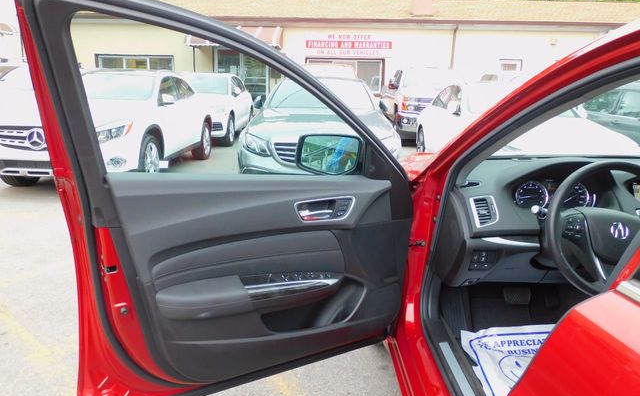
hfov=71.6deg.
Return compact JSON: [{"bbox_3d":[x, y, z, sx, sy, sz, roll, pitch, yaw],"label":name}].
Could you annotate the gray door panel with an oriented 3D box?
[{"bbox_3d":[-0.088,0.218,1.325,0.940,0.640,0.150,-6,14,-28],"label":"gray door panel"}]

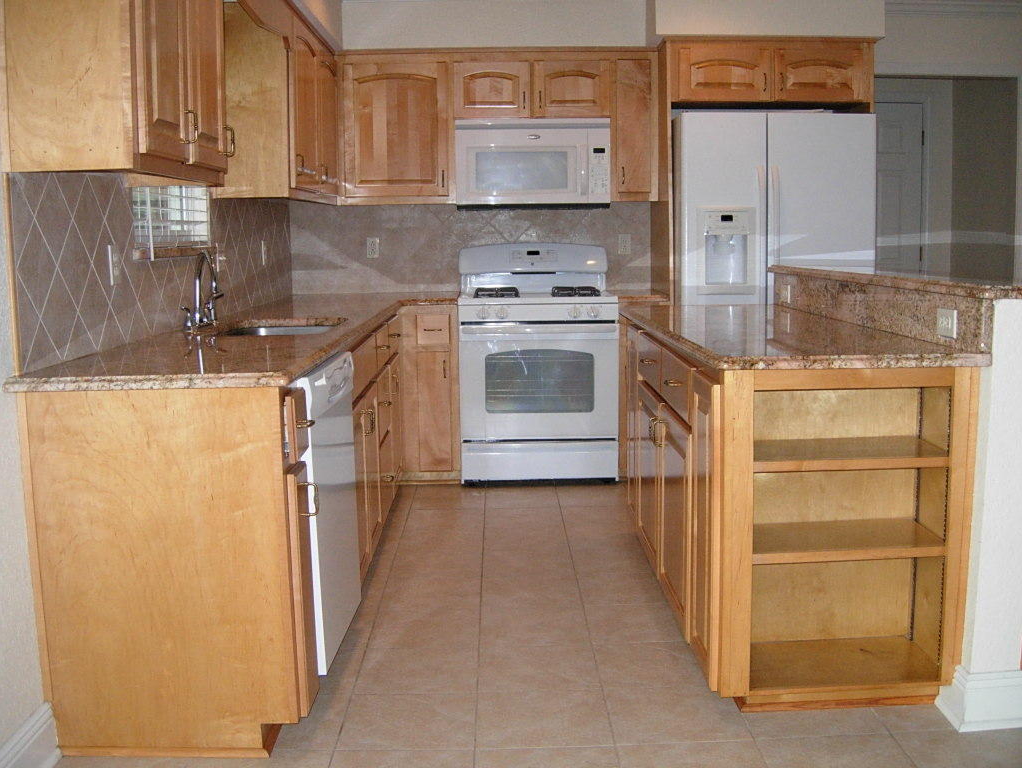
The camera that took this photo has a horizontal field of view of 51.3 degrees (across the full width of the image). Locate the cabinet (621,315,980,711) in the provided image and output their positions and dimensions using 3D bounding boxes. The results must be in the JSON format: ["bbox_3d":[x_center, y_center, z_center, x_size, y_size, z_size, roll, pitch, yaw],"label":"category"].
[{"bbox_3d":[0.796,0.276,3.473,0.630,0.880,1.812,-1,8,-1],"label":"cabinet"}]

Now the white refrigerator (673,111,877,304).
[{"bbox_3d":[1.256,-0.433,5.359,0.911,1.753,0.750,-1,8,-1],"label":"white refrigerator"}]

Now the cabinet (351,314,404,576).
[{"bbox_3d":[-0.818,0.198,4.226,0.613,0.880,1.786,-1,8,-1],"label":"cabinet"}]

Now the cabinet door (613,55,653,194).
[{"bbox_3d":[0.615,-1.275,5.292,0.176,0.660,0.025,-1,8,-1],"label":"cabinet door"}]

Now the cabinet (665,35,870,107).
[{"bbox_3d":[1.207,-1.500,5.233,0.965,0.305,0.580,-1,8,-1],"label":"cabinet"}]

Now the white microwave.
[{"bbox_3d":[0.109,-1.112,5.386,0.760,0.425,0.410,-1,8,-1],"label":"white microwave"}]

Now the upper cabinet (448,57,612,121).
[{"bbox_3d":[0.104,-1.477,5.361,0.764,0.311,0.322,-1,8,-1],"label":"upper cabinet"}]

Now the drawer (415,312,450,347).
[{"bbox_3d":[-0.375,-0.287,5.295,0.155,0.150,0.420,-1,8,-1],"label":"drawer"}]

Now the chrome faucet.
[{"bbox_3d":[-1.034,-0.324,3.575,0.145,0.262,0.250,-3,8,-13],"label":"chrome faucet"}]

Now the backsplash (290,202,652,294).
[{"bbox_3d":[-0.211,-0.725,5.641,1.915,0.465,0.030,-1,8,-1],"label":"backsplash"}]

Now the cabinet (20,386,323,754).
[{"bbox_3d":[-0.802,0.427,2.569,0.623,0.880,0.271,-1,8,-1],"label":"cabinet"}]

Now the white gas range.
[{"bbox_3d":[0.131,-0.123,5.401,0.760,1.185,0.670,-1,8,-1],"label":"white gas range"}]

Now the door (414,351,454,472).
[{"bbox_3d":[-0.366,0.132,5.114,0.153,0.582,0.022,-1,8,-1],"label":"door"}]

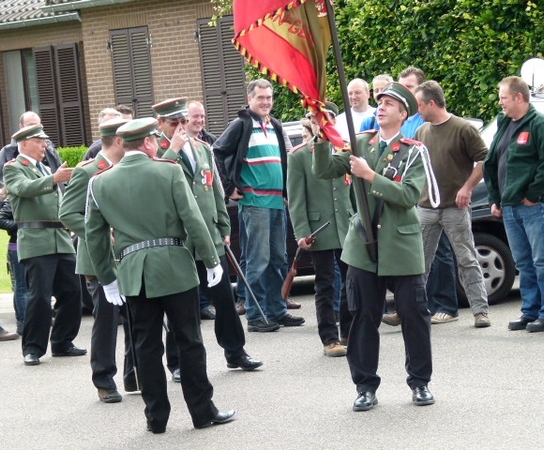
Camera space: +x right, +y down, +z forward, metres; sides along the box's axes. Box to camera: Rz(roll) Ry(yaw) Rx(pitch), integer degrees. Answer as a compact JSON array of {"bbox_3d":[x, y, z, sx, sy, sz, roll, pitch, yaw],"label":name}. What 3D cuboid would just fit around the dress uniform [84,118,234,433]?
[{"bbox_3d":[-0.663,0.262,12.984,0.680,1.810,0.440,-3,5,22],"label":"dress uniform"}]

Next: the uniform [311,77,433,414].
[{"bbox_3d":[0.625,0.123,12.982,0.640,1.860,0.480,-4,4,18],"label":"uniform"}]

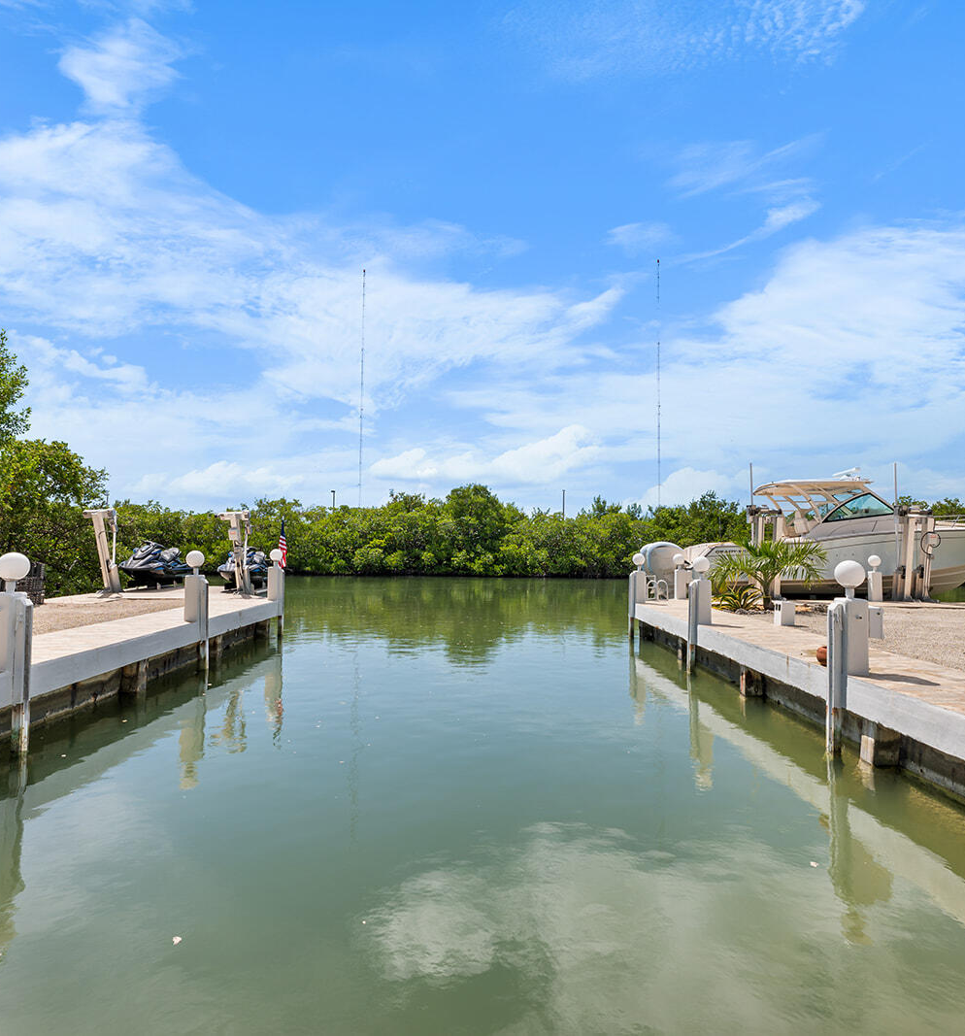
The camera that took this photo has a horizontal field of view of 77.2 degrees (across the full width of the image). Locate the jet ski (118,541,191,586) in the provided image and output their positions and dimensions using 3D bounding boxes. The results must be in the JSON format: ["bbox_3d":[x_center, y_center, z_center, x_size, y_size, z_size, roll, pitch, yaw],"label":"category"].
[{"bbox_3d":[-8.835,1.259,16.500,1.200,1.150,3.450,0,-3,5],"label":"jet ski"}]

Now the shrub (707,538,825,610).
[{"bbox_3d":[5.890,1.192,12.500,2.100,1.400,2.100,0,-3,0],"label":"shrub"}]

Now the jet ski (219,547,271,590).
[{"bbox_3d":[-6.931,1.466,17.600,1.200,1.150,3.450,0,-3,7],"label":"jet ski"}]

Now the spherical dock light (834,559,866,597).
[{"bbox_3d":[3.653,0.602,6.000,0.272,0.370,0.272,0,-3,0],"label":"spherical dock light"}]

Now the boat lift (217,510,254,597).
[{"bbox_3d":[-6.388,0.930,15.700,0.850,2.200,0.600,0,-3,0],"label":"boat lift"}]

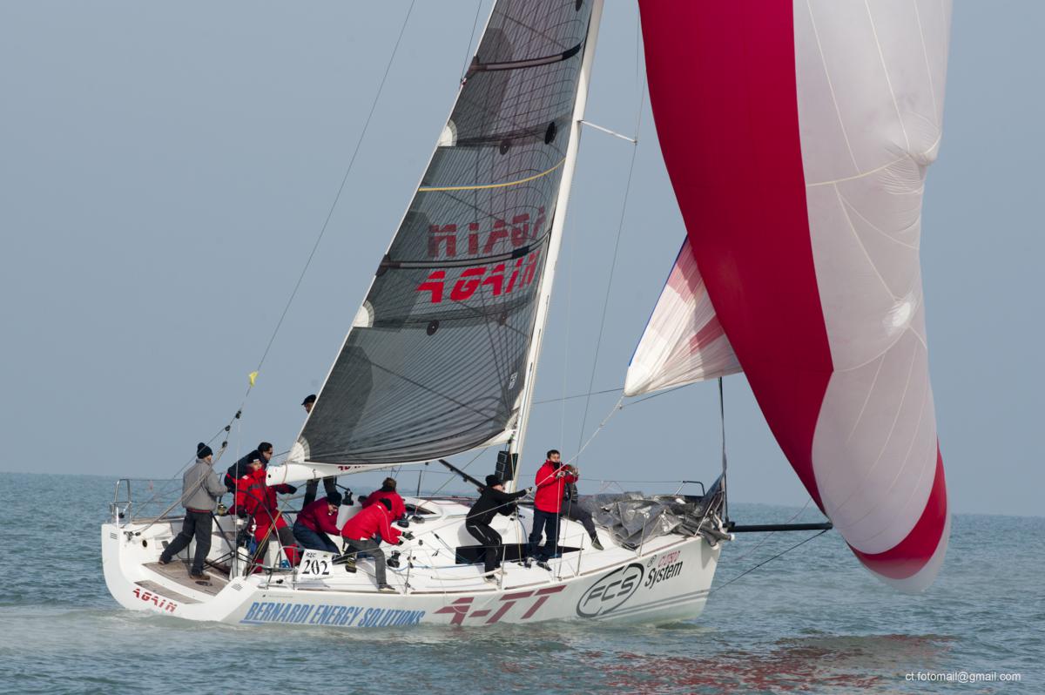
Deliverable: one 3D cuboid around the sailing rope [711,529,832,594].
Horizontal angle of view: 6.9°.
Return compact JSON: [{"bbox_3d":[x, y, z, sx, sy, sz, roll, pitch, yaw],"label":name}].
[{"bbox_3d":[3.629,3.158,127.900,0.040,0.040,2.708,2,21,45],"label":"sailing rope"}]

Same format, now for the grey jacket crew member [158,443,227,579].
[{"bbox_3d":[-4.530,2.250,119.900,0.850,1.860,0.600,3,-1,-28],"label":"grey jacket crew member"}]

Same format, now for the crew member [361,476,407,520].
[{"bbox_3d":[-1.952,2.430,122.300,0.620,1.200,0.750,2,-1,30],"label":"crew member"}]

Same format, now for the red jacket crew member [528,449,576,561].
[{"bbox_3d":[0.402,2.282,123.600,0.550,1.690,0.620,2,-1,44],"label":"red jacket crew member"}]

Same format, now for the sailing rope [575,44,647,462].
[{"bbox_3d":[1.257,-1.305,122.050,0.080,5.943,0.080,15,9,42],"label":"sailing rope"}]

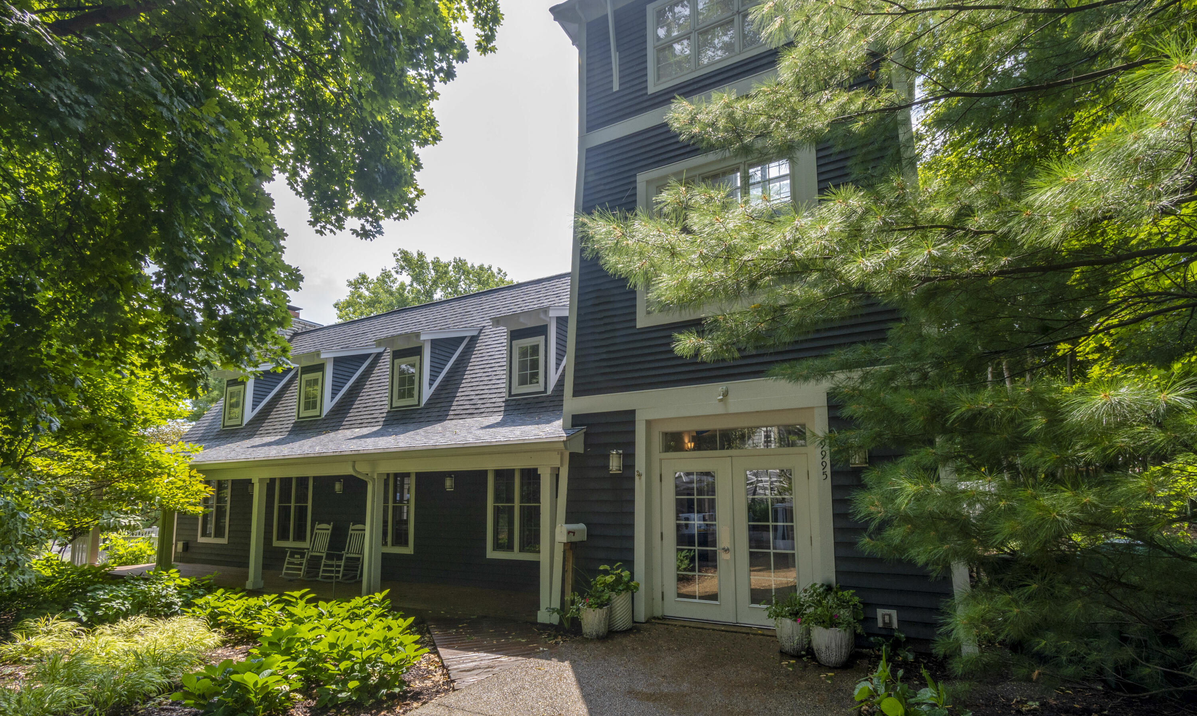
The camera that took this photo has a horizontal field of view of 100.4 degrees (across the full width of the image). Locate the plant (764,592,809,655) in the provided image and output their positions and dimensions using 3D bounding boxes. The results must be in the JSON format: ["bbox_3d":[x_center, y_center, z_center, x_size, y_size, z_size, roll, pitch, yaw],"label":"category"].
[{"bbox_3d":[2.075,2.890,5.450,0.469,0.585,0.469,-6,-12,25],"label":"plant"}]

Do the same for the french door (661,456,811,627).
[{"bbox_3d":[1.704,2.286,6.362,1.860,2.030,0.090,-6,-12,25],"label":"french door"}]

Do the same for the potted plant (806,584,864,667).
[{"bbox_3d":[2.439,2.764,5.162,0.531,0.715,0.531,-6,-12,25],"label":"potted plant"}]

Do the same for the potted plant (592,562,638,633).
[{"bbox_3d":[0.213,3.004,6.302,0.564,0.738,0.564,-1,-11,0],"label":"potted plant"}]

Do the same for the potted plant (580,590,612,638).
[{"bbox_3d":[-0.040,3.076,6.016,0.366,0.497,0.366,-1,-11,0],"label":"potted plant"}]

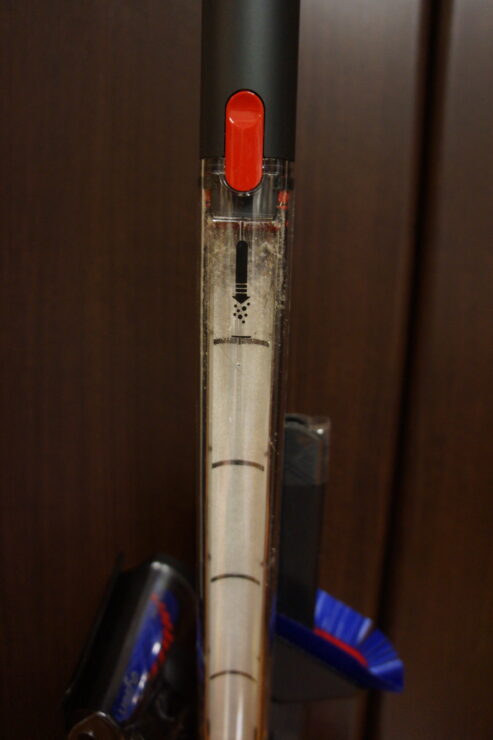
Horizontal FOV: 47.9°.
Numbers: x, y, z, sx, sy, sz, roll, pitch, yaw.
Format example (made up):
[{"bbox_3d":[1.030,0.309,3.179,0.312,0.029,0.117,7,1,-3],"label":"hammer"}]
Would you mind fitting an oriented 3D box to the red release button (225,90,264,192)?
[{"bbox_3d":[-0.001,-0.085,0.208,0.015,0.035,0.006,2,14,4],"label":"red release button"}]

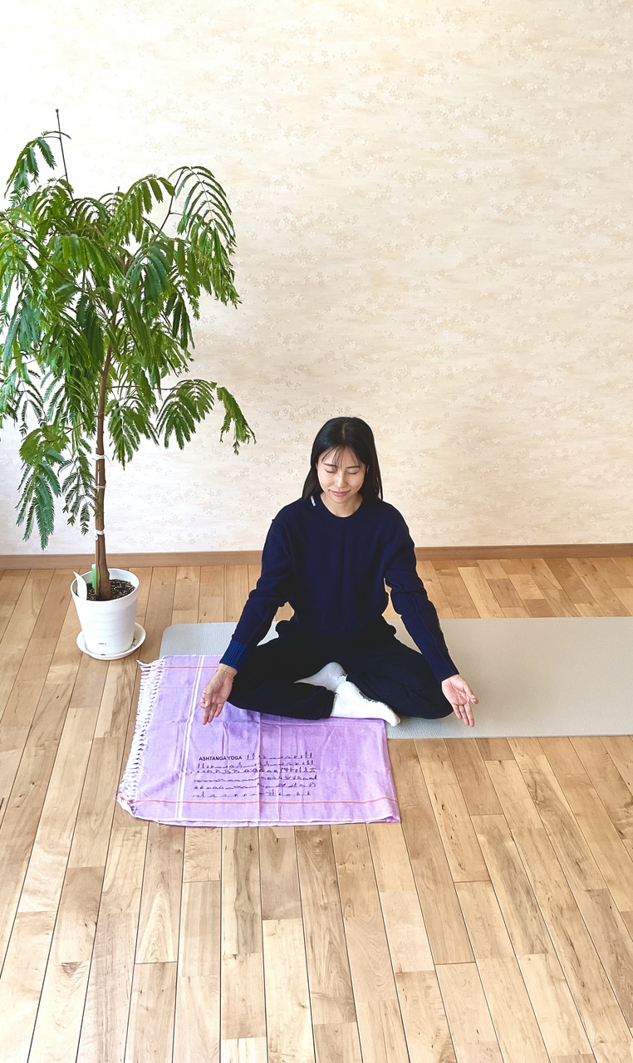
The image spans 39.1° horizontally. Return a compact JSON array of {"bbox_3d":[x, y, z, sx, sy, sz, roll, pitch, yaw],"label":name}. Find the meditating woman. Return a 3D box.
[{"bbox_3d":[0.048,0.105,2.521,0.770,0.815,0.600,1,27,-2],"label":"meditating woman"}]

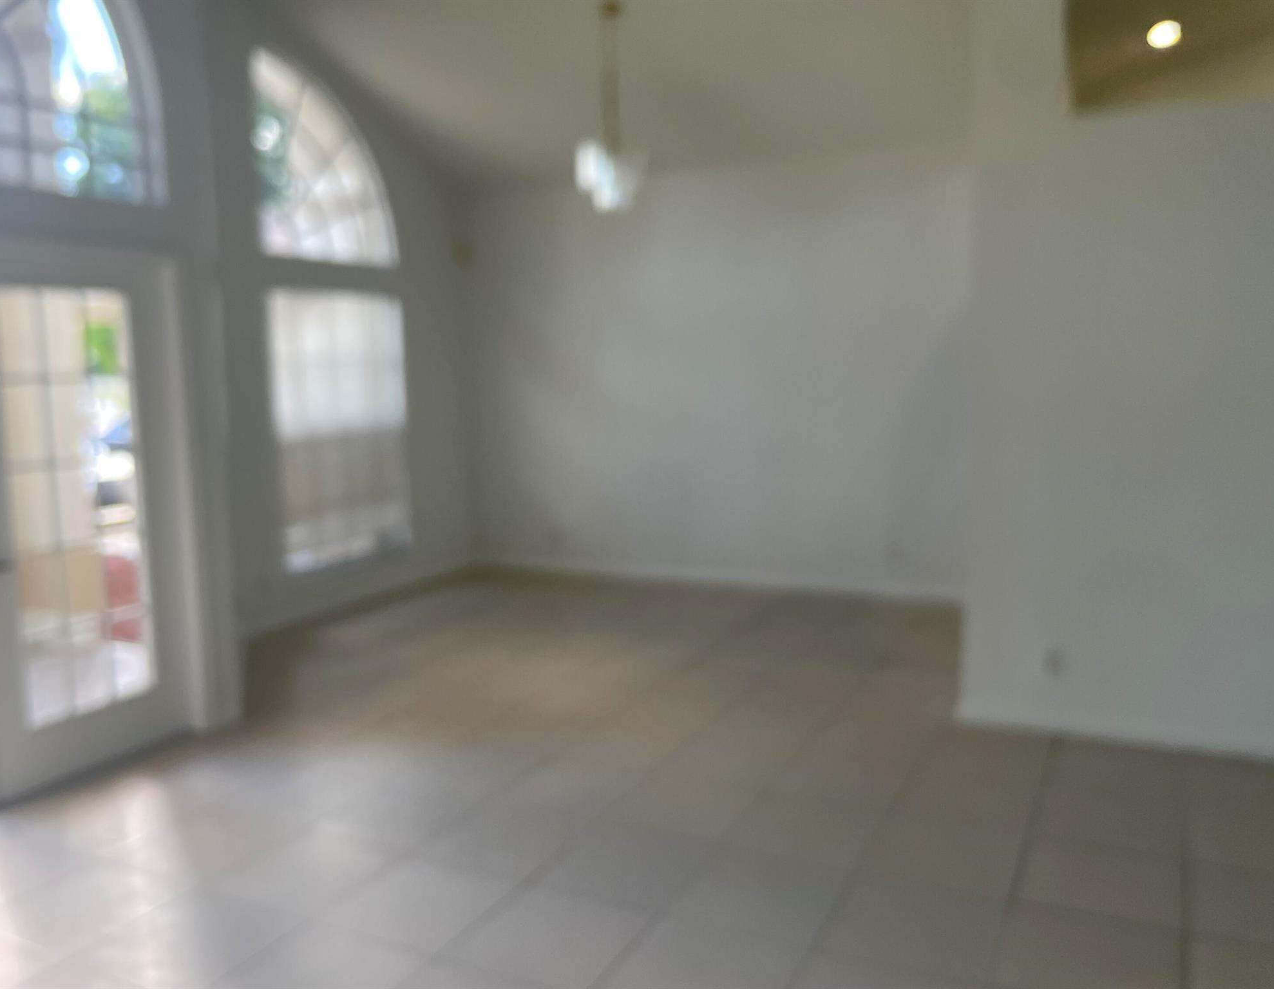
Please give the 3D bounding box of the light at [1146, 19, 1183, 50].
[{"bbox_3d":[2.846,-2.485,5.350,0.170,0.040,0.170,2,7,27],"label":"light"}]

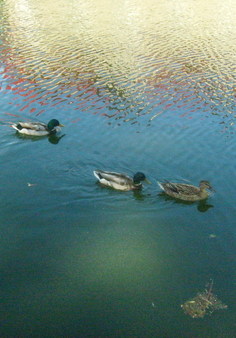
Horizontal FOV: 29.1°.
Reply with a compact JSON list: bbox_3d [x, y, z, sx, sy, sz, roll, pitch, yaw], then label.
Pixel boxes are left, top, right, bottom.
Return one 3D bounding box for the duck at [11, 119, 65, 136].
[{"bbox_3d":[-0.761,-0.419,4.360,0.490,0.180,0.175,1,32,2],"label":"duck"}]

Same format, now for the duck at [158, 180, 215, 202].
[{"bbox_3d":[0.523,0.143,3.455,0.455,0.185,0.175,10,33,16],"label":"duck"}]

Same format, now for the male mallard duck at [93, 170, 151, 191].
[{"bbox_3d":[0.035,0.069,3.578,0.470,0.180,0.175,12,34,19],"label":"male mallard duck"}]

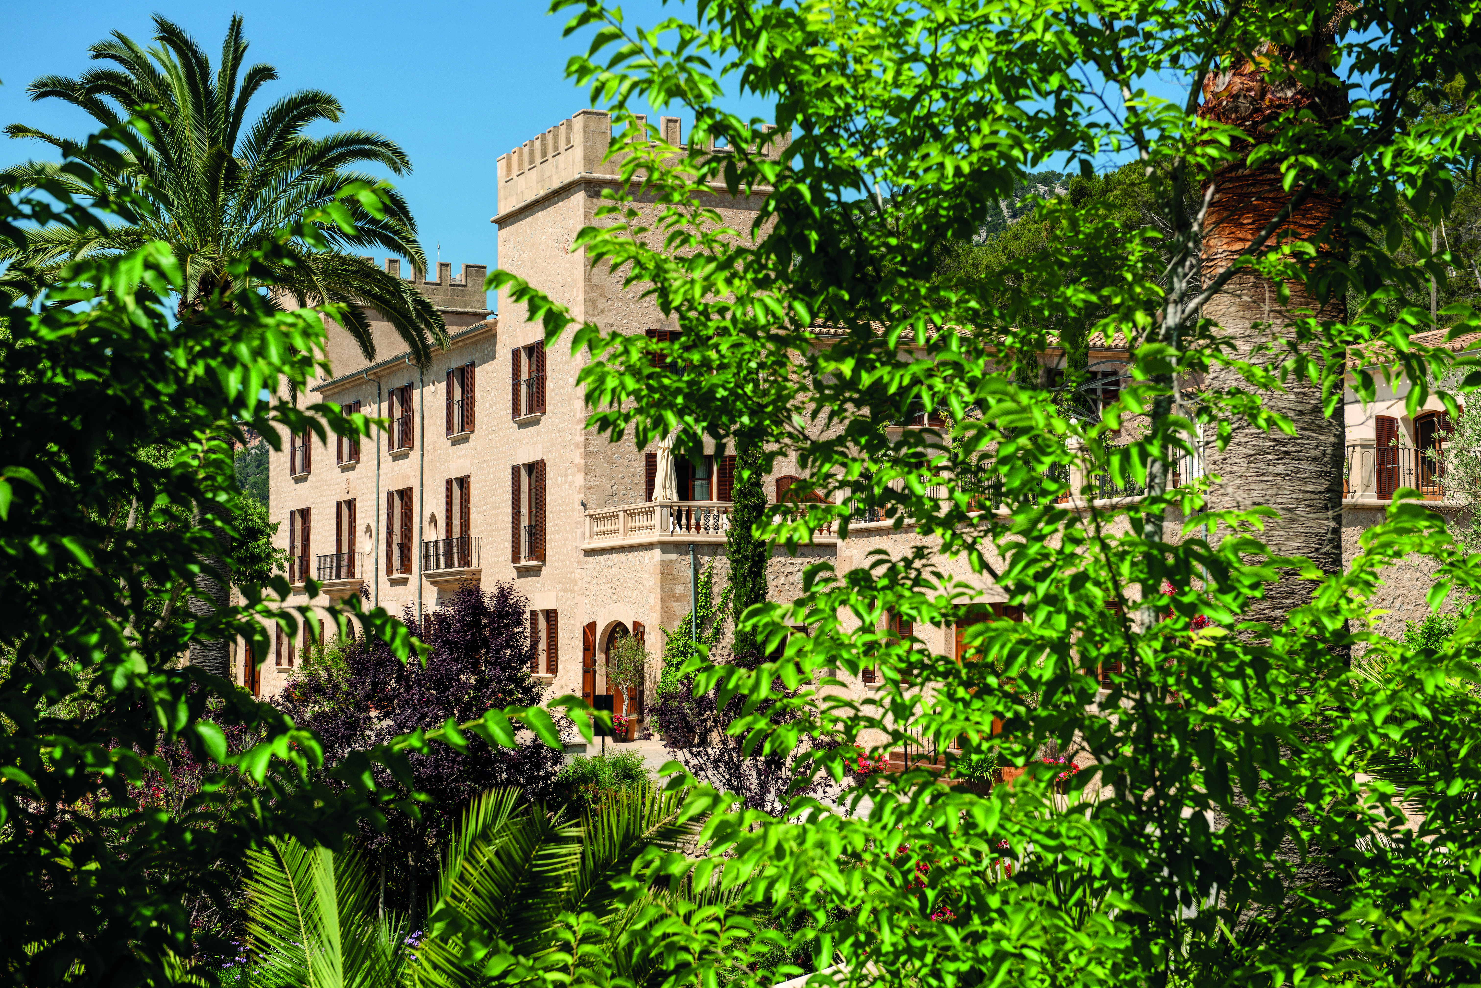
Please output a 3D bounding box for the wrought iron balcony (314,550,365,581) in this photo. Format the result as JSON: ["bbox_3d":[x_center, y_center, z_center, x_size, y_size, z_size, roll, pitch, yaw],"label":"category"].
[{"bbox_3d":[-13.923,2.553,83.023,0.543,0.951,4.015,2,-4,-25],"label":"wrought iron balcony"}]

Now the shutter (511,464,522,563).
[{"bbox_3d":[-6.333,0.564,67.451,0.060,2.781,0.620,2,-4,-25],"label":"shutter"}]

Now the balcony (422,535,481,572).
[{"bbox_3d":[-8.719,1.831,71.994,0.532,0.951,4.004,2,-4,-25],"label":"balcony"}]

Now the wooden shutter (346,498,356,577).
[{"bbox_3d":[-13.421,1.547,82.466,0.080,2.781,0.420,2,-4,-25],"label":"wooden shutter"}]

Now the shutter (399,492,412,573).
[{"bbox_3d":[-10.668,1.166,76.648,0.060,2.781,0.620,2,-4,-25],"label":"shutter"}]

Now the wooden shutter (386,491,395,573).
[{"bbox_3d":[-11.510,1.283,78.434,0.060,2.781,0.620,2,-4,-25],"label":"wooden shutter"}]

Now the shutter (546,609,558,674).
[{"bbox_3d":[-5.079,4.021,64.568,0.060,1.798,0.500,2,-4,-25],"label":"shutter"}]

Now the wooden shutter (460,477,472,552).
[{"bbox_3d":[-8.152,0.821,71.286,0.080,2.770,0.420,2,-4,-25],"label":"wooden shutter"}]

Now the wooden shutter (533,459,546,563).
[{"bbox_3d":[-5.517,0.451,65.721,0.060,2.781,0.620,2,-4,-25],"label":"wooden shutter"}]

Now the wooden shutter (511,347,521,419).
[{"bbox_3d":[-6.359,-3.142,67.736,0.060,1.997,0.620,2,-4,-25],"label":"wooden shutter"}]

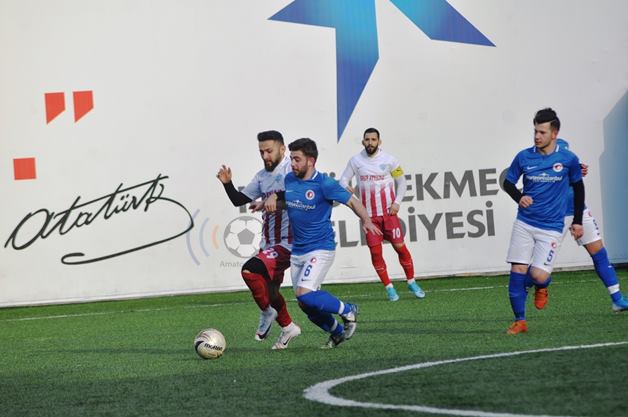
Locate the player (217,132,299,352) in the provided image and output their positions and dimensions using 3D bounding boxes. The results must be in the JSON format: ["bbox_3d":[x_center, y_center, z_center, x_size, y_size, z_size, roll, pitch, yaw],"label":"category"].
[{"bbox_3d":[-0.420,0.236,41.200,0.660,1.660,0.720,-3,0,41],"label":"player"}]

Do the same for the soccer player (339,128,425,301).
[{"bbox_3d":[0.700,0.060,55.300,0.760,1.730,0.500,-3,0,7],"label":"soccer player"}]

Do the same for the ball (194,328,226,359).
[{"bbox_3d":[-0.737,0.964,39.000,0.220,0.220,0.220,-3,0,0],"label":"ball"}]

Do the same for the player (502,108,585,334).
[{"bbox_3d":[1.765,0.100,42.200,0.600,1.730,0.620,-3,0,19],"label":"player"}]

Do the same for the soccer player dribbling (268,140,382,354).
[{"bbox_3d":[0.041,0.260,40.700,0.820,1.580,0.720,-4,0,-42],"label":"soccer player dribbling"}]

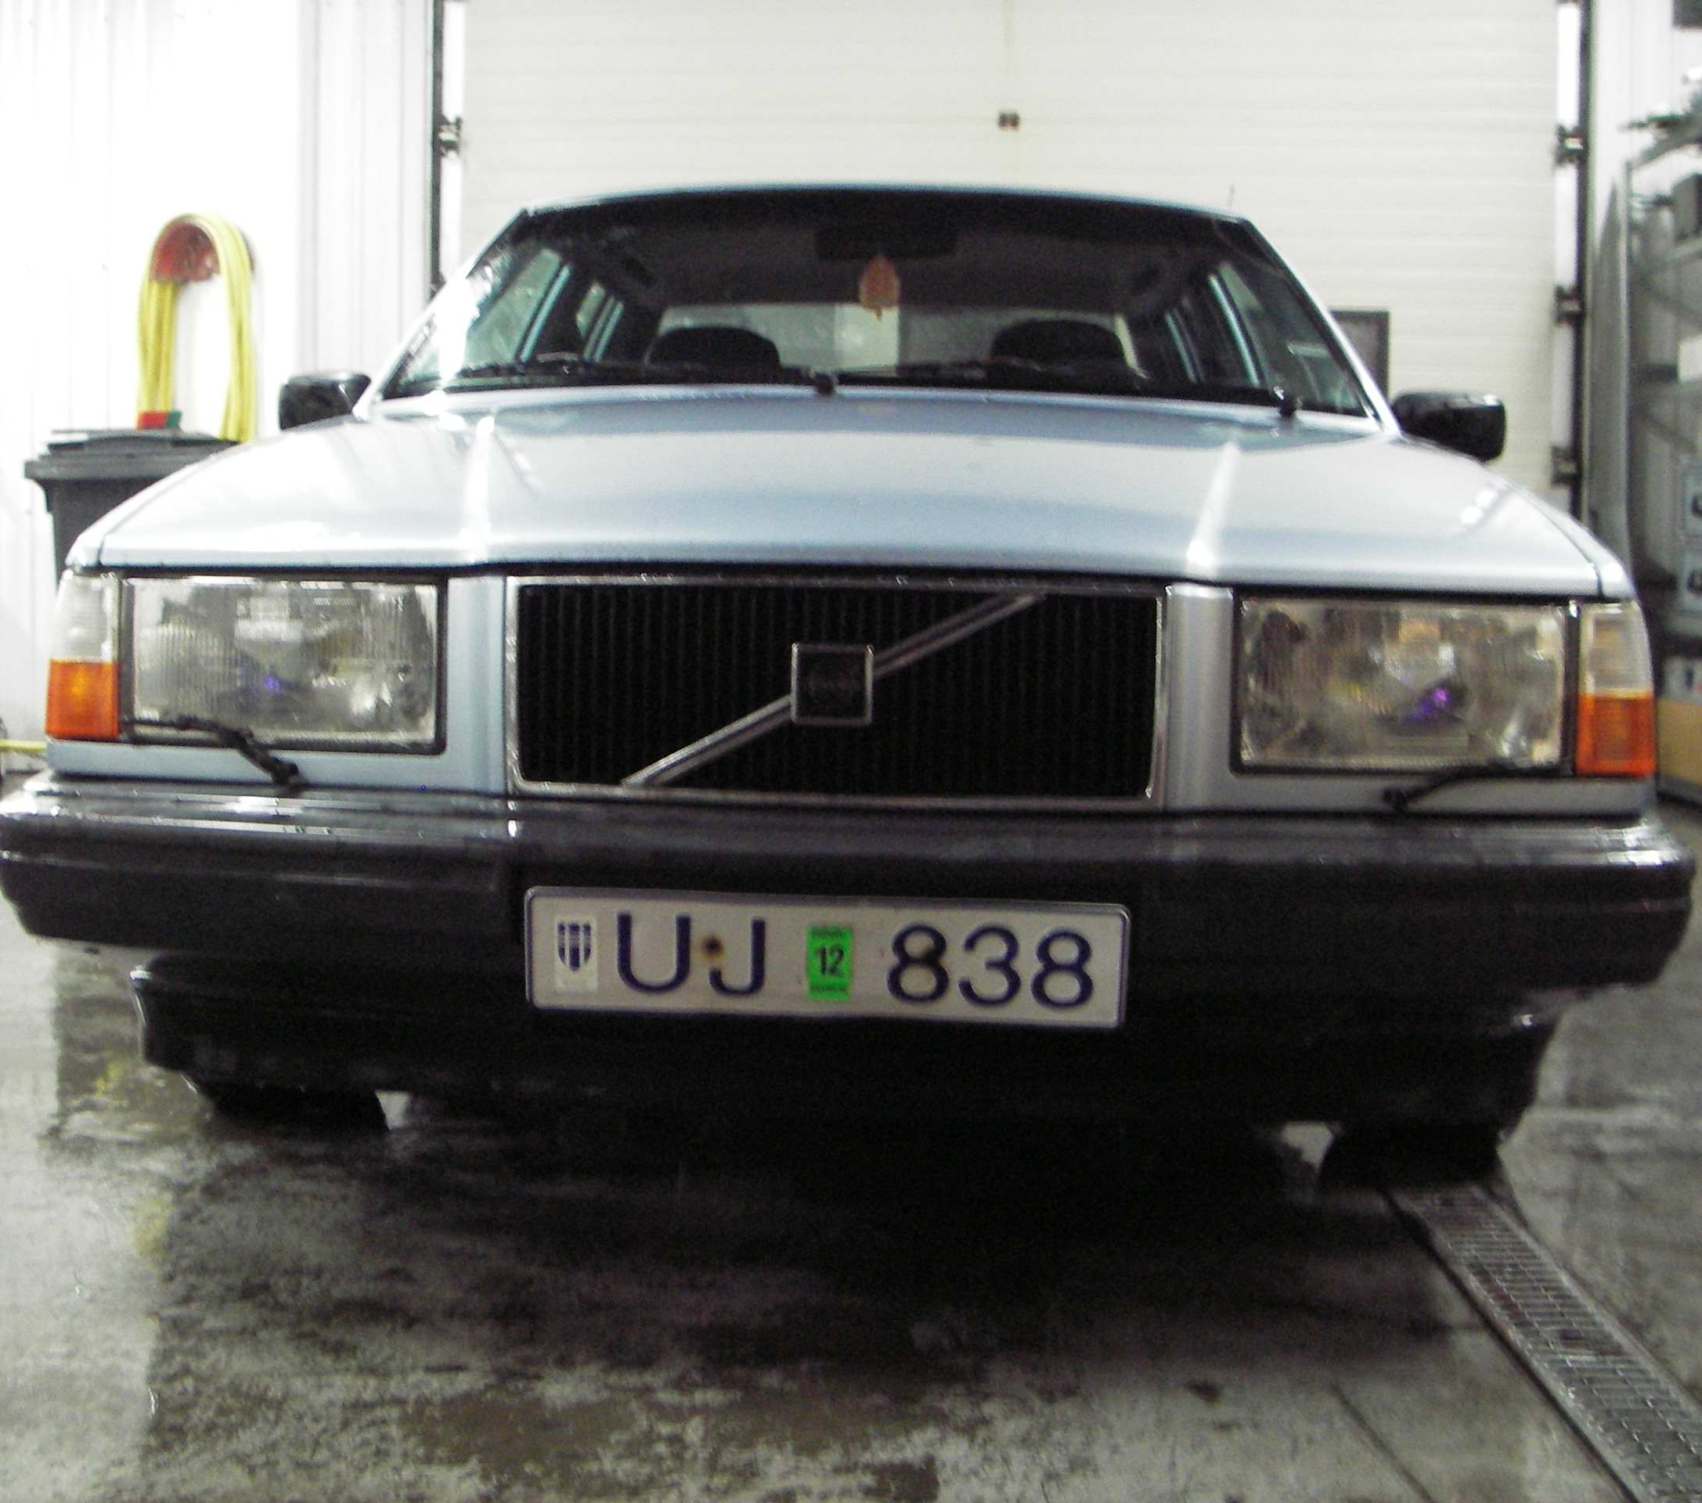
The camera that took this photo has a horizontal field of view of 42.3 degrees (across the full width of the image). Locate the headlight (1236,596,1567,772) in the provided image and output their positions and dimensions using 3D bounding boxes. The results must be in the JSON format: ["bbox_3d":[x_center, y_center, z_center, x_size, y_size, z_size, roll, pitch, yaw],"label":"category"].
[{"bbox_3d":[0.513,-0.064,2.050,0.295,0.152,0.100,0,5,-6],"label":"headlight"}]

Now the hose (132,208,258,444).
[{"bbox_3d":[-2.068,-1.244,6.960,0.370,0.880,0.140,1,5,2],"label":"hose"}]

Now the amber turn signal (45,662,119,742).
[{"bbox_3d":[-0.750,-0.050,2.145,0.072,0.076,0.080,2,5,10],"label":"amber turn signal"}]

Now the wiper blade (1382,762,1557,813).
[{"bbox_3d":[0.560,0.033,1.995,0.156,0.044,0.040,0,5,-6],"label":"wiper blade"}]

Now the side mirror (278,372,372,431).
[{"bbox_3d":[-0.819,-0.544,3.450,0.160,0.110,0.105,1,5,2],"label":"side mirror"}]

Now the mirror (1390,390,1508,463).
[{"bbox_3d":[0.918,-0.501,3.390,0.175,0.105,0.105,1,5,2],"label":"mirror"}]

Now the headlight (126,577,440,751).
[{"bbox_3d":[-0.542,-0.083,2.095,0.295,0.152,0.100,2,5,10],"label":"headlight"}]

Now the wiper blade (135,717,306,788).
[{"bbox_3d":[-0.585,0.001,2.035,0.154,0.062,0.045,2,5,10],"label":"wiper blade"}]

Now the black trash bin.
[{"bbox_3d":[-1.919,-0.363,6.196,0.580,1.050,0.700,1,5,-1],"label":"black trash bin"}]

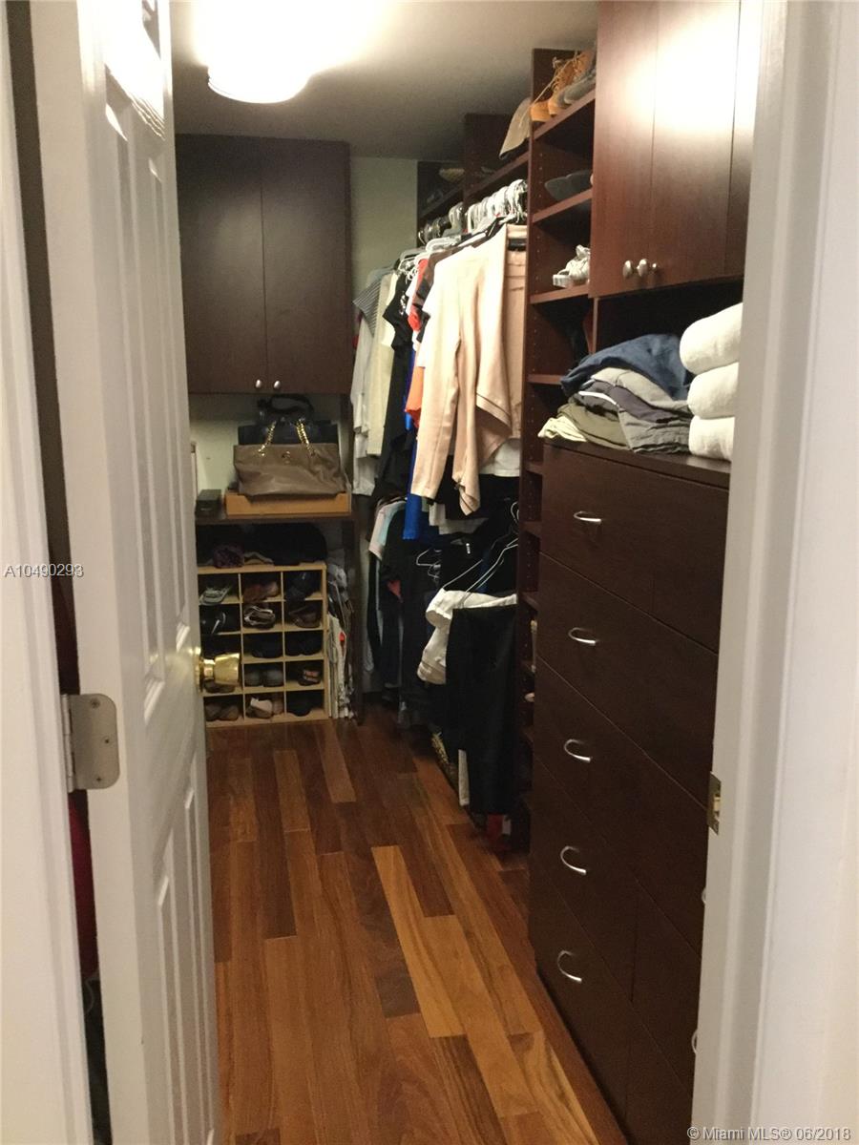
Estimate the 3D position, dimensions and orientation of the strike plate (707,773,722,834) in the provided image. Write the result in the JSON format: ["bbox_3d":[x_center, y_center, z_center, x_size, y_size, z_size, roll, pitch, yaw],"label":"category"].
[{"bbox_3d":[0.285,0.230,1.021,0.005,0.057,0.030,-2,12,-11],"label":"strike plate"}]

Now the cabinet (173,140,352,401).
[{"bbox_3d":[-0.605,-1.083,3.699,0.612,0.853,0.310,-2,12,-11],"label":"cabinet"}]

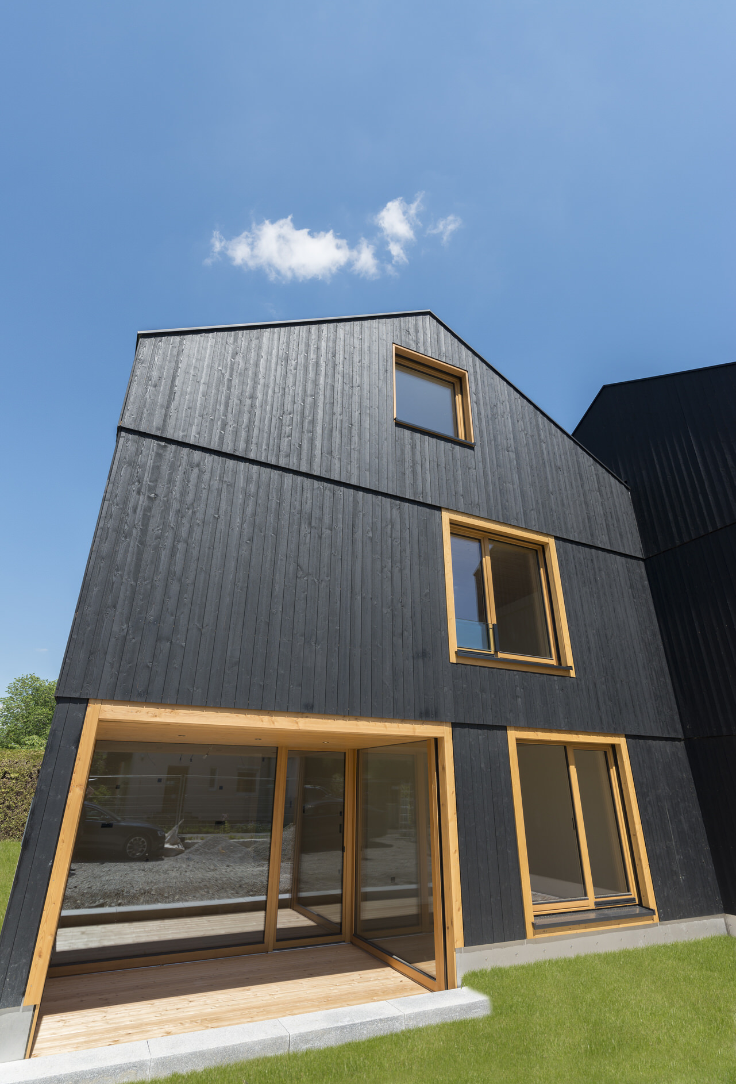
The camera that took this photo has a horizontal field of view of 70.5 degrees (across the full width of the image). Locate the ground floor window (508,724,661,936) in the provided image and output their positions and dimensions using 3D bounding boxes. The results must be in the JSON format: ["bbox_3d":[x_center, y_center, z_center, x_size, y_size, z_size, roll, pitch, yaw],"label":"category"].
[{"bbox_3d":[2.532,3.406,6.310,1.984,2.092,0.200,12,-26,-23],"label":"ground floor window"}]

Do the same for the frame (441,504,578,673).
[{"bbox_3d":[1.875,0.722,7.166,2.009,2.095,0.200,12,-26,-23],"label":"frame"}]

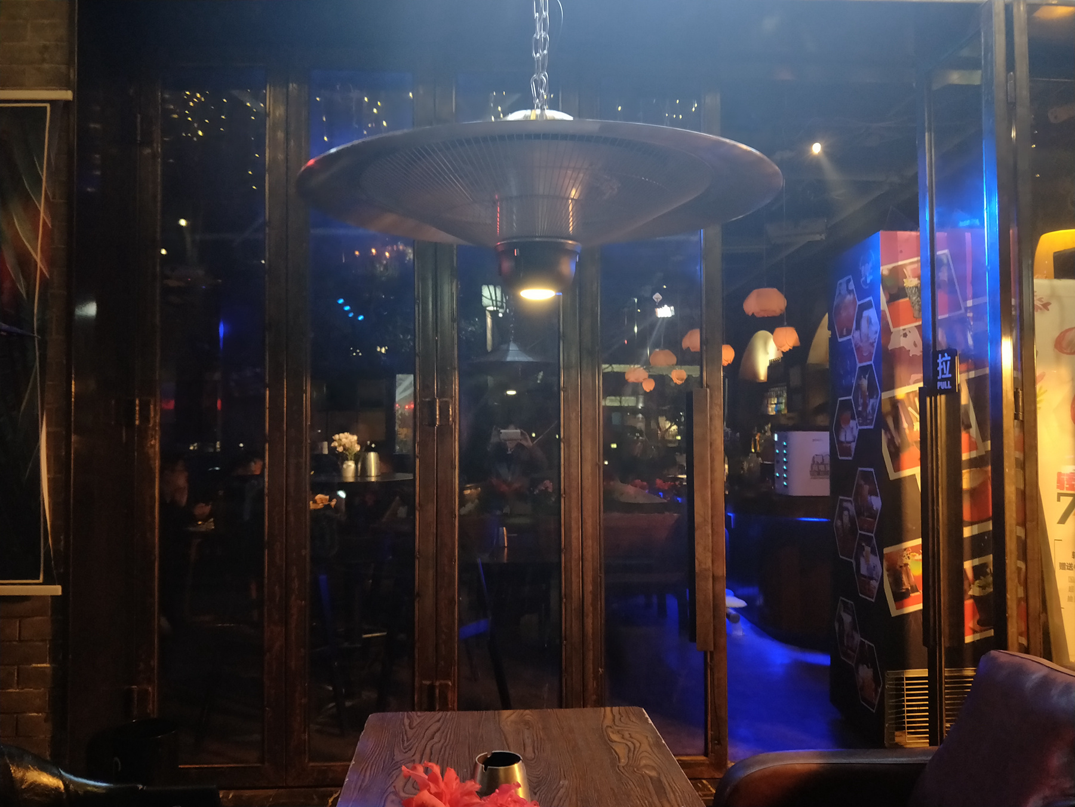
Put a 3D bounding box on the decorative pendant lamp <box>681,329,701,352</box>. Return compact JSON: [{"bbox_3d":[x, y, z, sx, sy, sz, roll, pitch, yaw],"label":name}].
[{"bbox_3d":[1.429,-0.560,6.900,0.300,0.200,0.300,0,-2,3],"label":"decorative pendant lamp"}]

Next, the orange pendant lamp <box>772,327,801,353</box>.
[{"bbox_3d":[1.475,-0.378,4.600,0.159,0.155,0.159,0,-2,3],"label":"orange pendant lamp"}]

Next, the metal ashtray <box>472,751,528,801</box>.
[{"bbox_3d":[-0.054,0.562,1.120,0.092,0.094,0.092,0,-2,3],"label":"metal ashtray"}]

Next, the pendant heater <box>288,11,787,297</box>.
[{"bbox_3d":[0.003,-0.363,1.115,0.668,0.420,0.668,0,0,3],"label":"pendant heater"}]

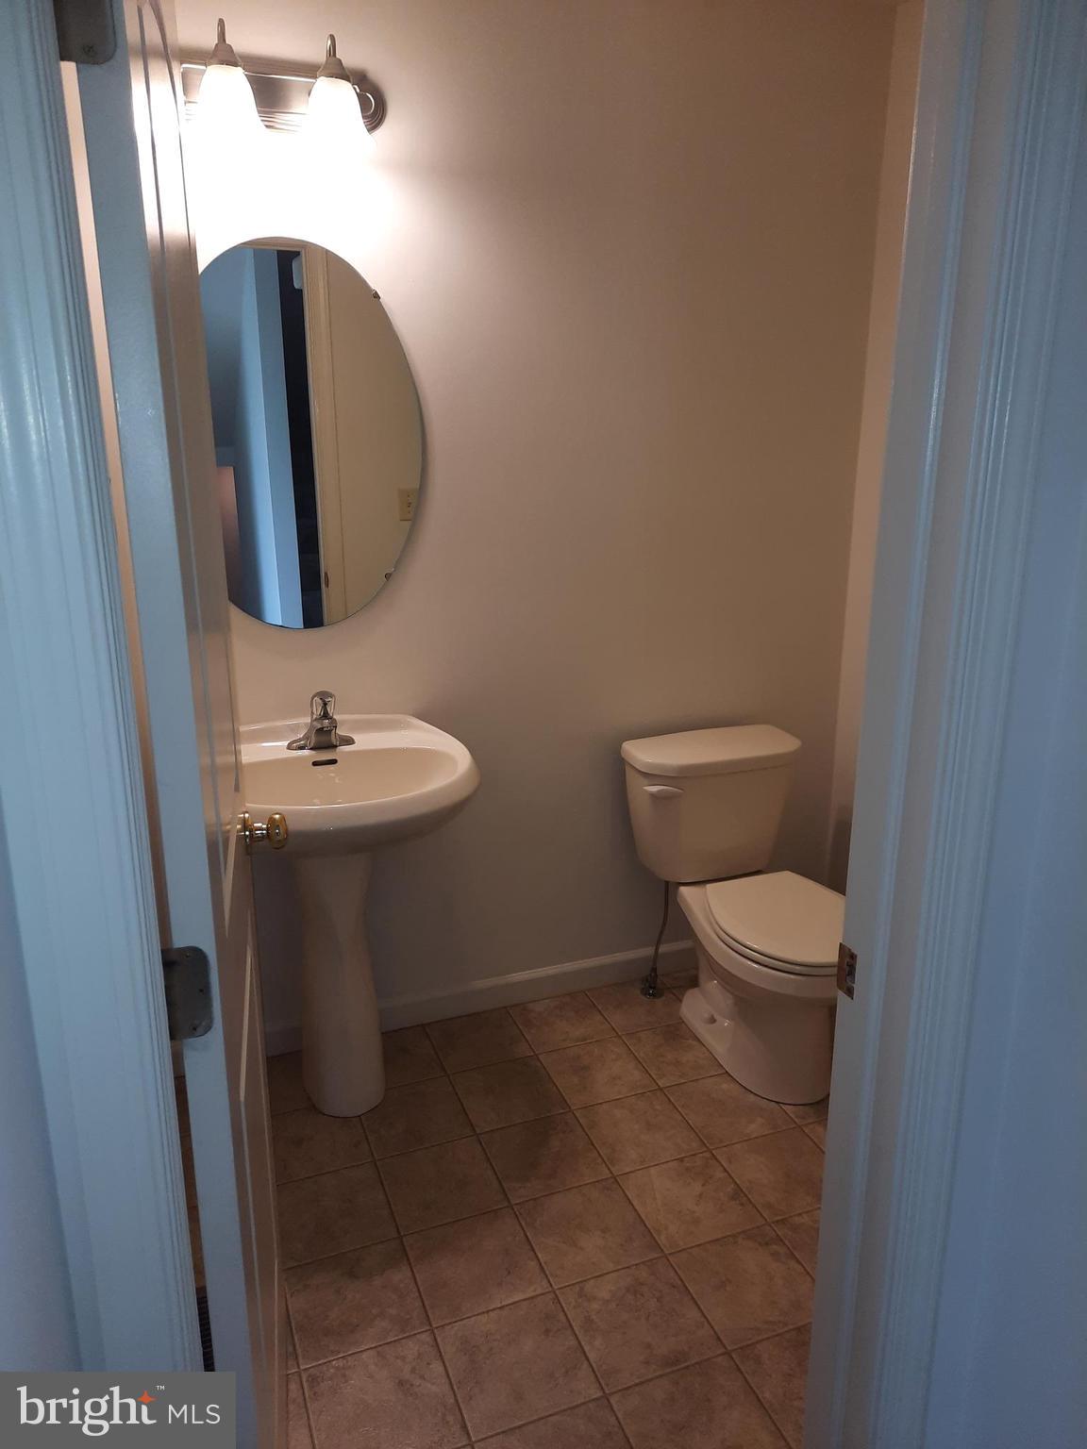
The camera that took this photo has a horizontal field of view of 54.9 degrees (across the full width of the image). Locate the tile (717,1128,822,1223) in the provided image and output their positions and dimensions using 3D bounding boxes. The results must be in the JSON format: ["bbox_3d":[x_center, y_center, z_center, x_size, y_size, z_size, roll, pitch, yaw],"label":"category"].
[{"bbox_3d":[0.511,0.946,2.212,0.225,0.010,0.225,-6,18,-20],"label":"tile"}]

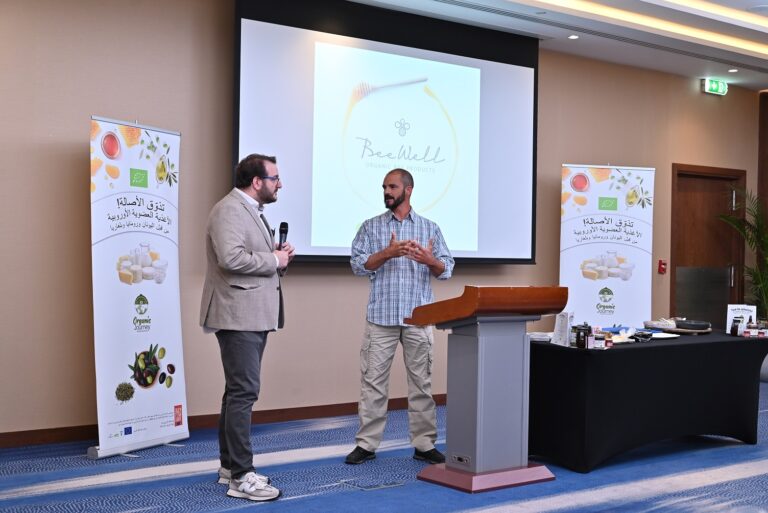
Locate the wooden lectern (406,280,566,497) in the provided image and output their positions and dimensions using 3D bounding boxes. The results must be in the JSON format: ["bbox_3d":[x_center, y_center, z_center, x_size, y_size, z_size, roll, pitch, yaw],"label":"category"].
[{"bbox_3d":[0.570,0.709,5.678,0.690,1.090,0.610,1,0,-38],"label":"wooden lectern"}]

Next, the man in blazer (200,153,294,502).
[{"bbox_3d":[-0.724,0.345,5.300,0.450,1.780,0.510,1,0,12],"label":"man in blazer"}]

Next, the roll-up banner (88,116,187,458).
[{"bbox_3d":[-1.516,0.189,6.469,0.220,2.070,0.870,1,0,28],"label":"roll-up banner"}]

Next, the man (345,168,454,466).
[{"bbox_3d":[0.098,0.357,6.130,0.650,1.790,0.420,1,0,2],"label":"man"}]

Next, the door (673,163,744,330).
[{"bbox_3d":[3.428,0.186,10.620,1.270,2.260,0.120,1,0,-36],"label":"door"}]

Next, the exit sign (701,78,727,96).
[{"bbox_3d":[3.489,-1.781,10.573,0.400,0.150,0.070,1,0,-36],"label":"exit sign"}]

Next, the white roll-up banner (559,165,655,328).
[{"bbox_3d":[1.946,0.248,8.773,0.870,2.070,0.200,1,0,-11],"label":"white roll-up banner"}]

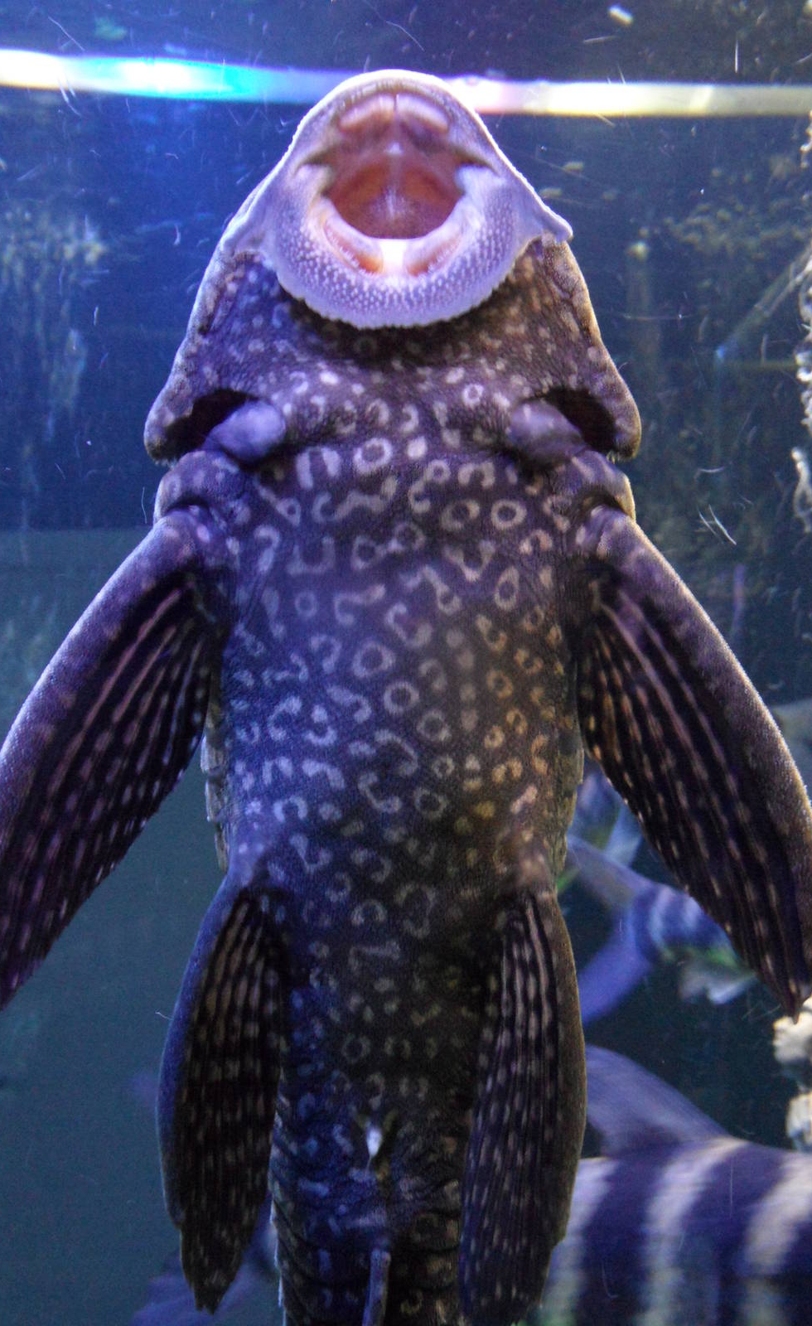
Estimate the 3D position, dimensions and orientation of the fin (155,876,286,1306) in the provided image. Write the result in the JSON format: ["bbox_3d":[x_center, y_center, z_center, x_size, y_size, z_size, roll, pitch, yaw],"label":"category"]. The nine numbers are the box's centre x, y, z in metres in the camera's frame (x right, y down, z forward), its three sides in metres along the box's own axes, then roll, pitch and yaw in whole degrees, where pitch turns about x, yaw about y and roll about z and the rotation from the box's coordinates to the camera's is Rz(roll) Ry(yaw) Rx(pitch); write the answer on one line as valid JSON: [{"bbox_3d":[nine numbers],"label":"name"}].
[{"bbox_3d":[-0.047,0.109,0.310,0.030,0.111,0.020,3,-4,0],"label":"fin"}]

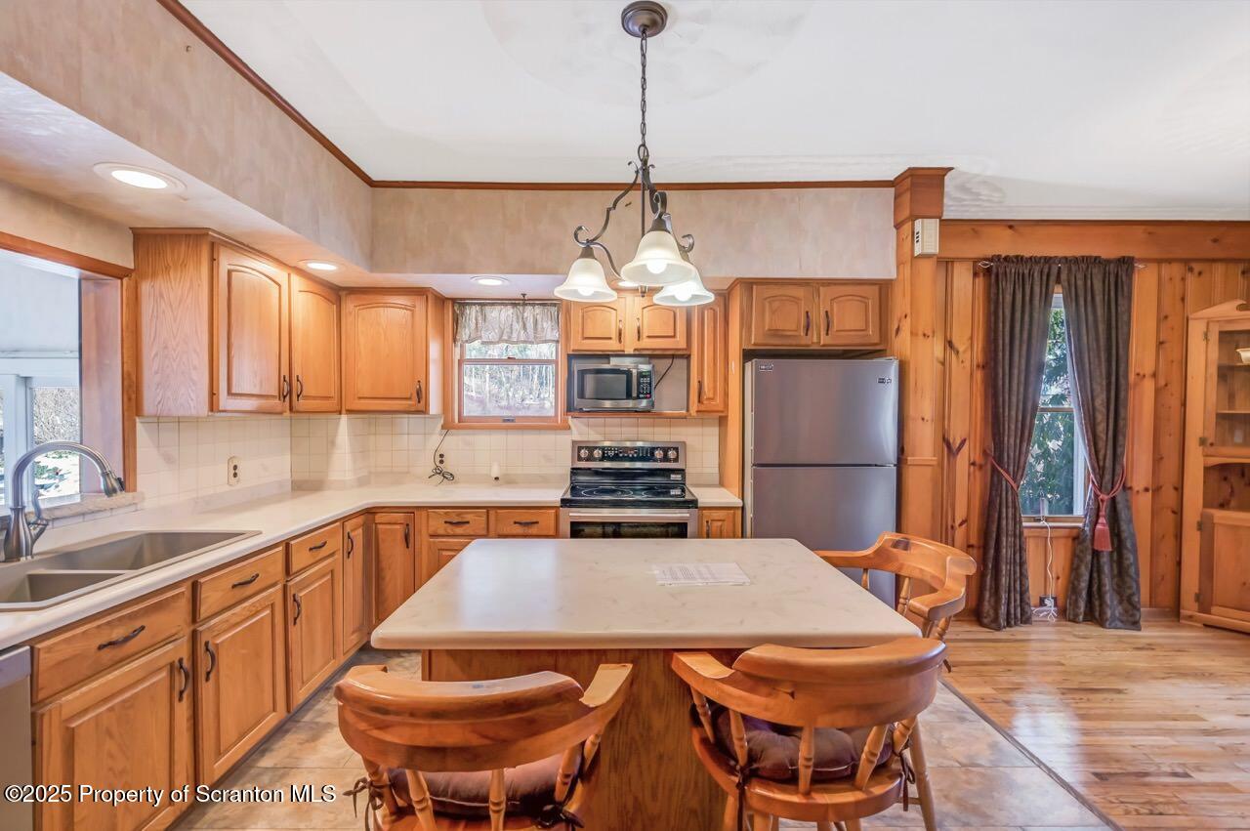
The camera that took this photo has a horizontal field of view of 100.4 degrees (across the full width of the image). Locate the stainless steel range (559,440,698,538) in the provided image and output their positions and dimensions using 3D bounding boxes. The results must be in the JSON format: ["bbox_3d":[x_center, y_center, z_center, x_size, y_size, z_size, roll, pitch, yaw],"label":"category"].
[{"bbox_3d":[0.015,0.781,3.182,0.765,1.214,0.700,0,1,0],"label":"stainless steel range"}]

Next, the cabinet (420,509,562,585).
[{"bbox_3d":[-0.757,0.909,3.196,0.781,0.822,0.605,0,1,0],"label":"cabinet"}]

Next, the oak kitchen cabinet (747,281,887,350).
[{"bbox_3d":[1.081,-0.574,3.217,0.800,0.392,0.560,0,1,0],"label":"oak kitchen cabinet"}]

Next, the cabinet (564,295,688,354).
[{"bbox_3d":[0.016,-0.576,3.339,0.750,0.392,0.310,0,1,0],"label":"cabinet"}]

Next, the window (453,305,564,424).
[{"bbox_3d":[-0.807,-0.358,3.562,0.743,0.835,0.120,0,1,0],"label":"window"}]

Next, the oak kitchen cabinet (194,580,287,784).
[{"bbox_3d":[-1.710,0.982,1.938,0.610,0.595,0.473,0,1,0],"label":"oak kitchen cabinet"}]

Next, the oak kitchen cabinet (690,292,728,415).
[{"bbox_3d":[0.525,-0.385,3.375,0.245,0.762,0.325,0,1,0],"label":"oak kitchen cabinet"}]

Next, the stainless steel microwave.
[{"bbox_3d":[-0.067,-0.169,3.298,0.476,0.269,0.360,0,1,0],"label":"stainless steel microwave"}]

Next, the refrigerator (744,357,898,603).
[{"bbox_3d":[1.048,0.534,3.102,0.757,1.675,0.735,0,1,0],"label":"refrigerator"}]

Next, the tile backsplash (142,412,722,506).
[{"bbox_3d":[-0.709,0.217,2.876,2.720,0.425,1.350,0,1,0],"label":"tile backsplash"}]

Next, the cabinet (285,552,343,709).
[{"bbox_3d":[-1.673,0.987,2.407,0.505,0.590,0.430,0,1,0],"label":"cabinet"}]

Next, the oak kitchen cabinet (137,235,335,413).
[{"bbox_3d":[-1.897,-0.394,2.697,0.325,0.780,1.020,0,1,0],"label":"oak kitchen cabinet"}]

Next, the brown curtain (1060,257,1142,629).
[{"bbox_3d":[3.122,0.172,3.444,0.495,2.450,0.165,0,1,0],"label":"brown curtain"}]

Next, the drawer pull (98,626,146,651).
[{"bbox_3d":[-1.405,0.620,1.458,0.030,0.020,0.134,0,1,0],"label":"drawer pull"}]

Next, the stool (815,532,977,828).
[{"bbox_3d":[0.836,0.911,1.743,0.520,0.950,0.590,0,1,-18],"label":"stool"}]

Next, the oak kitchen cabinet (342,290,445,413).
[{"bbox_3d":[-1.467,-0.392,3.337,0.555,0.764,0.310,0,1,0],"label":"oak kitchen cabinet"}]

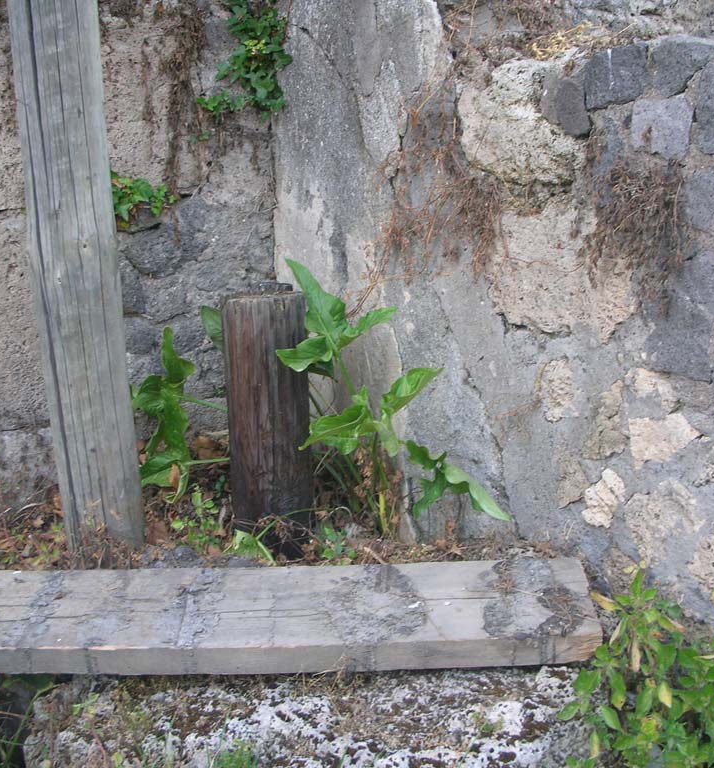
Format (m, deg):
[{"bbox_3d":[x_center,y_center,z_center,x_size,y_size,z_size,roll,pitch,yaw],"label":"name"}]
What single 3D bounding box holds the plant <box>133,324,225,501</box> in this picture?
[{"bbox_3d":[-0.296,0.052,1.735,0.150,0.260,0.130,0,20,0],"label":"plant"}]

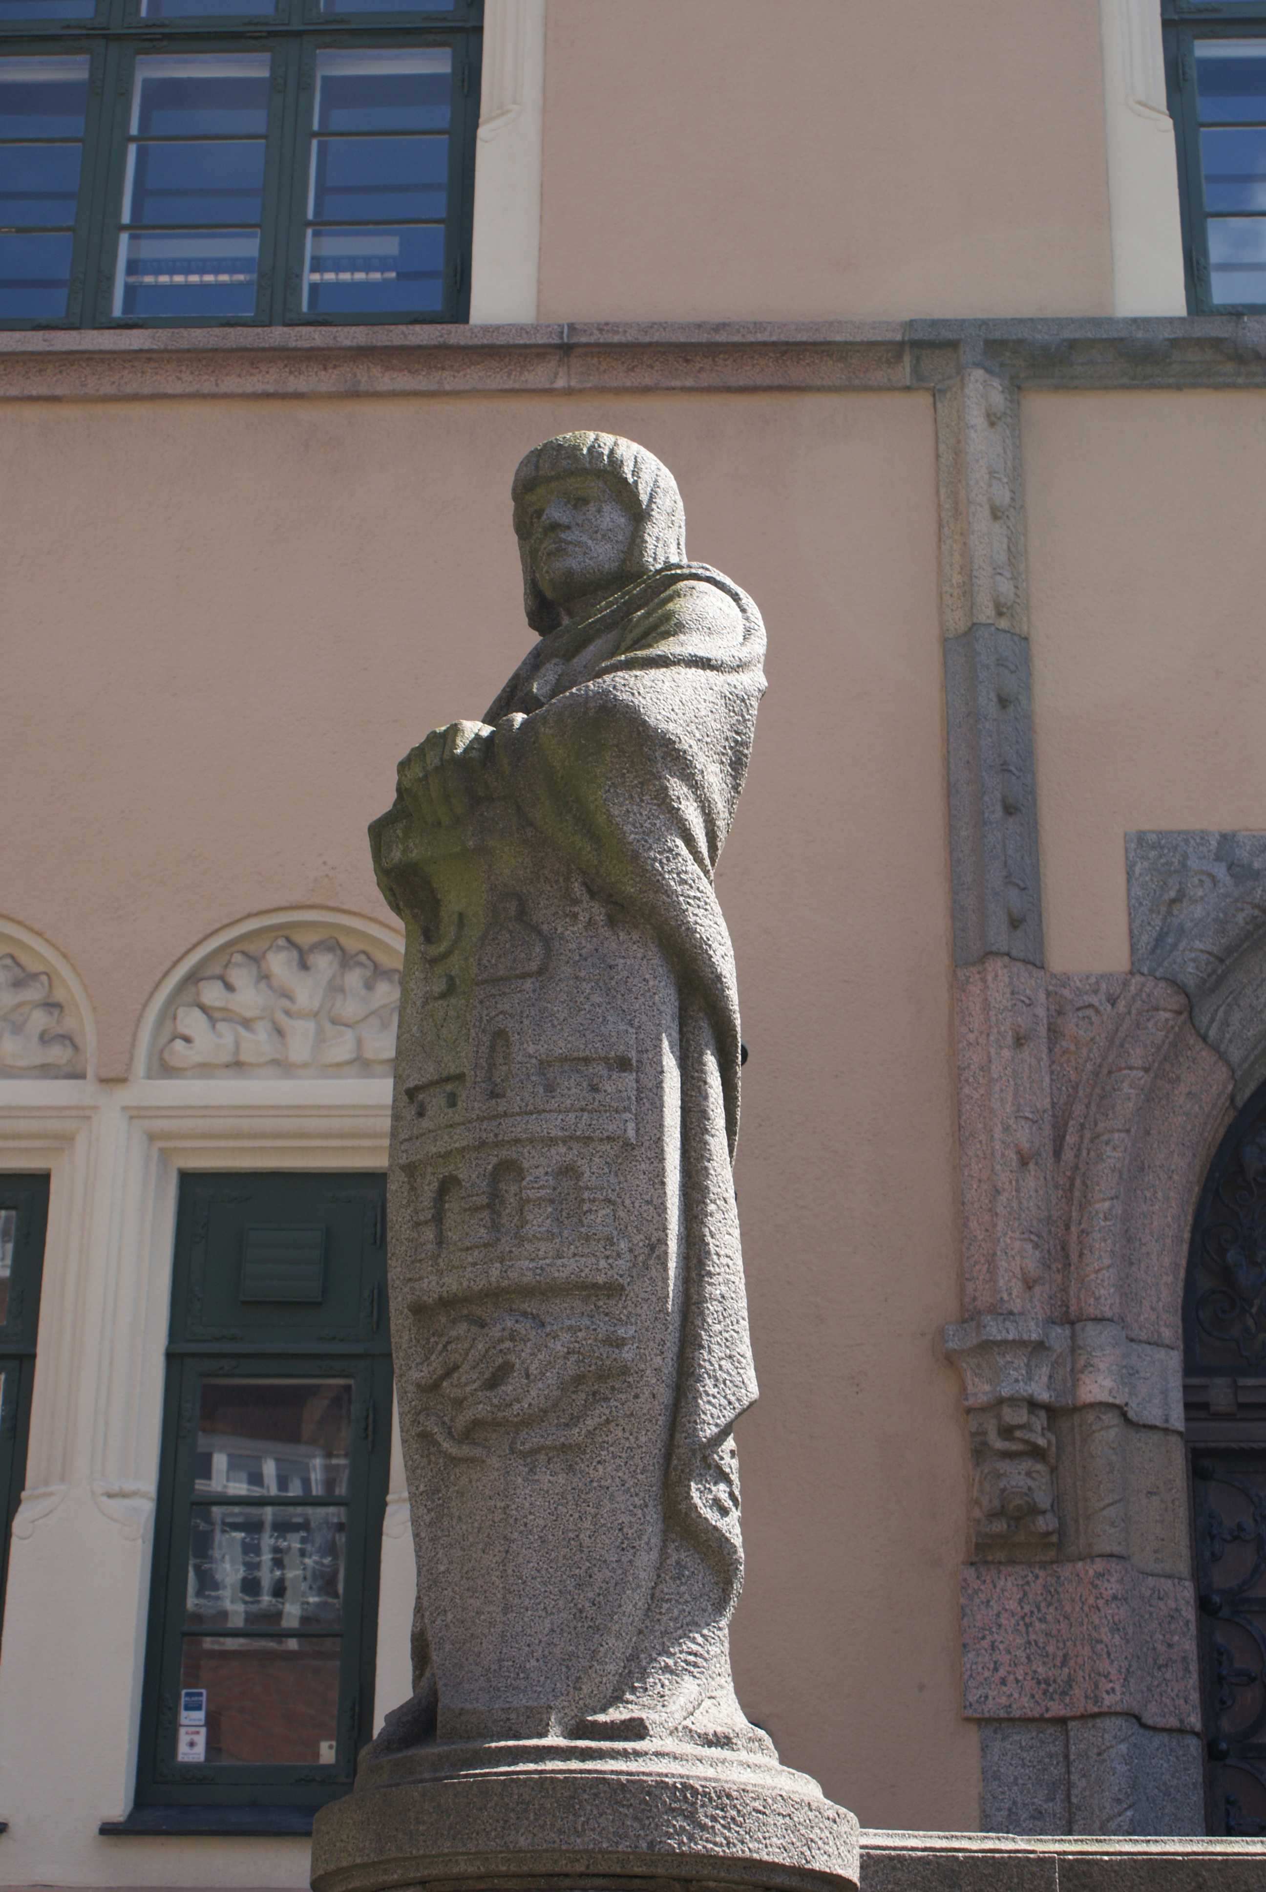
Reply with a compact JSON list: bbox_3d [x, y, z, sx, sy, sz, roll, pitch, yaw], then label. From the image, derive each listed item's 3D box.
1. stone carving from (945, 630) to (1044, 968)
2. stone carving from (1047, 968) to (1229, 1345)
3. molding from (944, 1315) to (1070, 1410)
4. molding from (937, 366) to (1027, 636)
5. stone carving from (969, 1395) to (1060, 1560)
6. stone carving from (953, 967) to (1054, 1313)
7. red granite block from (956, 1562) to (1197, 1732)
[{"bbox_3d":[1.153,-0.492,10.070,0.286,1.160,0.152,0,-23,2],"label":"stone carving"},{"bbox_3d":[1.546,0.635,9.713,0.516,1.147,0.374,0,-23,2],"label":"stone carving"},{"bbox_3d":[1.115,1.220,9.324,0.369,0.253,0.192,0,-23,2],"label":"molding"},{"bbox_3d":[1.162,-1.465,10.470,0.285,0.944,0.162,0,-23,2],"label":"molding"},{"bbox_3d":[1.111,1.543,9.184,0.258,0.470,0.202,0,-23,2],"label":"stone carving"},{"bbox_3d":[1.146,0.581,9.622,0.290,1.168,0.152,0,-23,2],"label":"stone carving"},{"bbox_3d":[1.279,1.990,9.056,0.662,0.440,0.364,0,-23,2],"label":"red granite block"}]

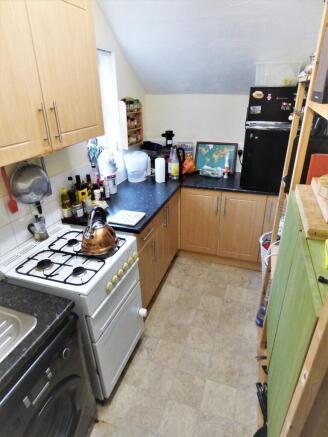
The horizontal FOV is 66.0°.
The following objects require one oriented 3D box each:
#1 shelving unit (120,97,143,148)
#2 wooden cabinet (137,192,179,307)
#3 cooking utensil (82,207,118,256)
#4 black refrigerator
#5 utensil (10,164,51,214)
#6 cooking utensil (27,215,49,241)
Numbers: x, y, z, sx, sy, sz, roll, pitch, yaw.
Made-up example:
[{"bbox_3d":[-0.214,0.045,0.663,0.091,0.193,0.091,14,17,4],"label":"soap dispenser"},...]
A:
[{"bbox_3d":[-0.321,-0.988,2.611,0.075,0.445,0.370,8,28,19],"label":"shelving unit"},{"bbox_3d":[-0.278,0.212,2.406,0.570,0.720,0.970,8,28,19],"label":"wooden cabinet"},{"bbox_3d":[-0.392,0.065,1.507,0.220,0.235,0.205,-14,29,-24],"label":"cooking utensil"},{"bbox_3d":[1.047,-0.710,2.326,0.485,0.865,0.480,13,30,27],"label":"black refrigerator"},{"bbox_3d":[-0.789,-0.167,1.529,0.080,0.320,0.260,8,28,19],"label":"utensil"},{"bbox_3d":[-0.805,0.069,1.595,0.150,0.150,0.095,-19,31,-31],"label":"cooking utensil"}]

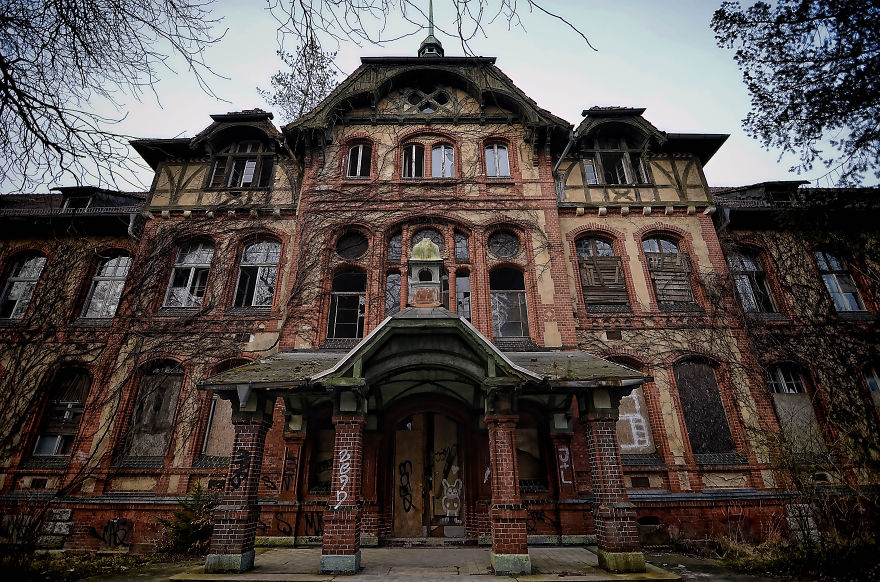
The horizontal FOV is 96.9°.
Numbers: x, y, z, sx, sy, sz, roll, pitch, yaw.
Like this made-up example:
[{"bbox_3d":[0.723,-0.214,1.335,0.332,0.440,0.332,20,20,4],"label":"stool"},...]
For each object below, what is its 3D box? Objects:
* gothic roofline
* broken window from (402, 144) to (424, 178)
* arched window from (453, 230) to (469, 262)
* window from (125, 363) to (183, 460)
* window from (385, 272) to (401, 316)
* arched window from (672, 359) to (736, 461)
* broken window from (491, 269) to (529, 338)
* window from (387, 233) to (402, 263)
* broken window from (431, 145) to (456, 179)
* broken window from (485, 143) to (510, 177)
[{"bbox_3d":[-0.442,-6.745,15.310,9.999,3.856,2.400,0,-23,0],"label":"gothic roofline"},{"bbox_3d":[-0.950,-4.723,14.188,0.774,1.559,0.250,0,-23,0],"label":"broken window"},{"bbox_3d":[0.725,-1.469,12.930,0.462,1.283,0.250,0,-23,0],"label":"arched window"},{"bbox_3d":[-8.256,3.419,11.340,1.330,2.560,0.220,0,-22,0],"label":"window"},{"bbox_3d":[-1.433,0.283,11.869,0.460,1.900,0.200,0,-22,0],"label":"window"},{"bbox_3d":[7.624,3.343,11.400,1.320,2.560,0.220,0,-22,0],"label":"arched window"},{"bbox_3d":[2.067,0.294,11.871,1.090,2.260,0.220,0,-22,0],"label":"broken window"},{"bbox_3d":[-1.444,-1.380,12.557,0.460,1.200,0.200,0,-22,0],"label":"window"},{"bbox_3d":[0.110,-4.641,13.907,0.790,1.450,0.200,0,-22,0],"label":"broken window"},{"bbox_3d":[2.082,-4.789,14.219,0.862,1.611,0.250,0,-23,0],"label":"broken window"}]

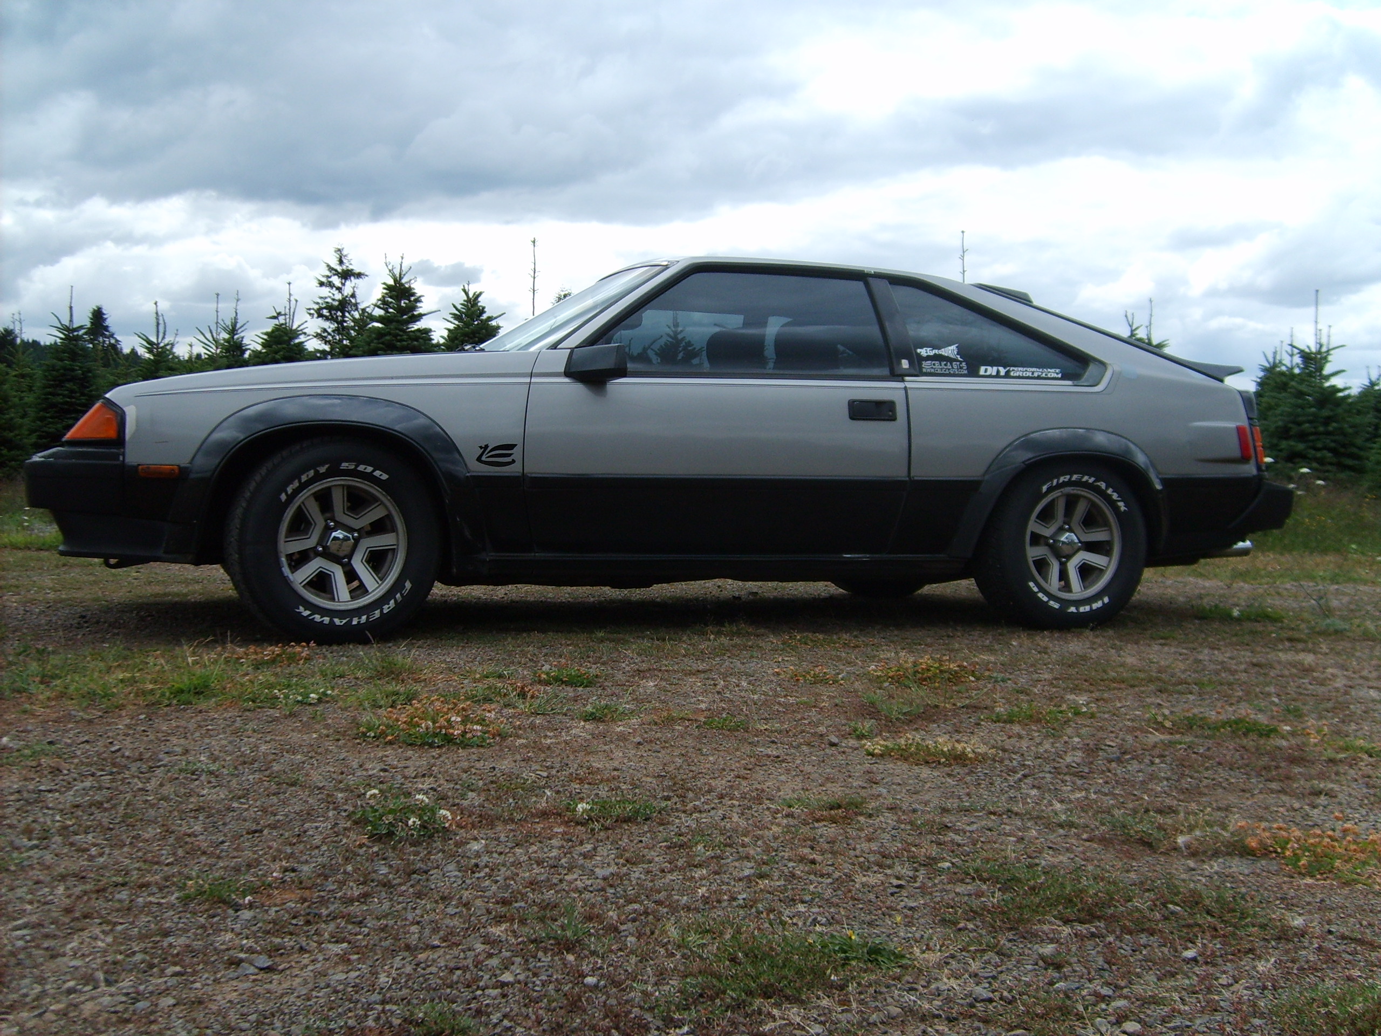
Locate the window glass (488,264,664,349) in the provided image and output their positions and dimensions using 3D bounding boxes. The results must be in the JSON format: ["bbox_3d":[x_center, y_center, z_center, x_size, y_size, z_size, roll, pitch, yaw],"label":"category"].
[{"bbox_3d":[-0.513,-0.725,5.214,0.596,0.150,1.380,-35,11,-13],"label":"window glass"}]

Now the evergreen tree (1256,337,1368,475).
[{"bbox_3d":[6.685,-0.960,14.976,1.250,2.426,1.250,0,1,-16],"label":"evergreen tree"}]

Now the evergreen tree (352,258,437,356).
[{"bbox_3d":[-3.171,-1.352,15.171,1.200,2.967,1.200,0,1,-16],"label":"evergreen tree"}]

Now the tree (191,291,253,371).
[{"bbox_3d":[-5.510,-1.290,16.473,1.100,2.735,1.100,0,1,-16],"label":"tree"}]

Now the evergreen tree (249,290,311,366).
[{"bbox_3d":[-4.518,-1.200,15.474,1.100,2.618,1.100,0,1,-16],"label":"evergreen tree"}]

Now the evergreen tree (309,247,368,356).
[{"bbox_3d":[-5.007,-1.936,19.962,1.400,3.901,1.400,0,1,-16],"label":"evergreen tree"}]

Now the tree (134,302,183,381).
[{"bbox_3d":[-6.276,-1.237,16.474,1.050,2.611,1.050,0,1,-16],"label":"tree"}]

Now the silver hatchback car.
[{"bbox_3d":[-0.067,-0.293,5.356,4.440,1.310,1.710,0,1,-16],"label":"silver hatchback car"}]

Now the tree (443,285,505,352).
[{"bbox_3d":[-2.398,-1.195,15.174,1.050,2.671,1.050,0,1,-16],"label":"tree"}]

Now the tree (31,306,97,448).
[{"bbox_3d":[-6.678,-1.144,14.976,1.000,2.475,1.000,0,1,-16],"label":"tree"}]

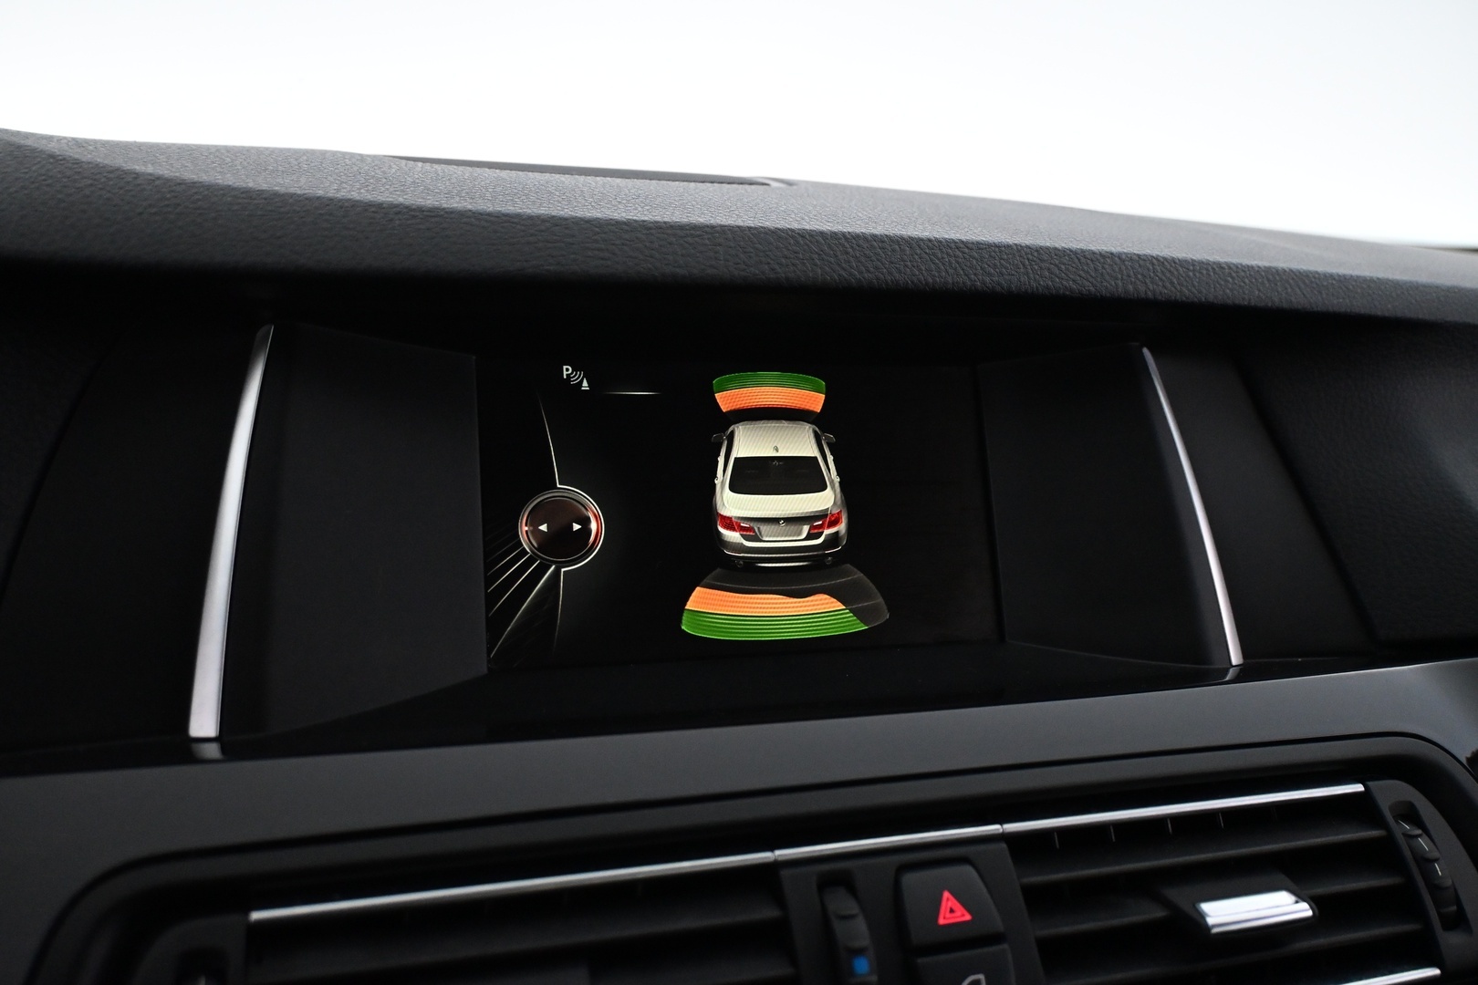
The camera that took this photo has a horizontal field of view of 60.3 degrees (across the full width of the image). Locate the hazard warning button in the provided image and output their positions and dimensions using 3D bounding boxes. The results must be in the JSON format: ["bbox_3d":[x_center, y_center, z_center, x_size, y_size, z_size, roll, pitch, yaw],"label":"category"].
[{"bbox_3d":[0.044,0.087,0.268,0.021,0.006,0.015,-1,58,-18],"label":"hazard warning button"}]

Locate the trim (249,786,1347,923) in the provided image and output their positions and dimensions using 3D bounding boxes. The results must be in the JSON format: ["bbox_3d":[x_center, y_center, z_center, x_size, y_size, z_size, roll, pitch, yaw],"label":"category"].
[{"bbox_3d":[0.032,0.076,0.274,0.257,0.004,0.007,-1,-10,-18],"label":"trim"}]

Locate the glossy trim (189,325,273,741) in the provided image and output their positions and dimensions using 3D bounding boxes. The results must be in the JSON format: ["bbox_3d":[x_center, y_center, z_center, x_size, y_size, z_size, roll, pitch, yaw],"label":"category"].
[{"bbox_3d":[-0.118,0.008,0.300,0.009,0.100,0.008,4,-15,-5],"label":"glossy trim"}]

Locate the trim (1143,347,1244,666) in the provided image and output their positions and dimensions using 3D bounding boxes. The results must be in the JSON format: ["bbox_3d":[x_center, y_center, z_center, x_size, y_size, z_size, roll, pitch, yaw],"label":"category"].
[{"bbox_3d":[0.137,0.003,0.383,0.009,0.100,0.008,-7,-11,-31],"label":"trim"}]

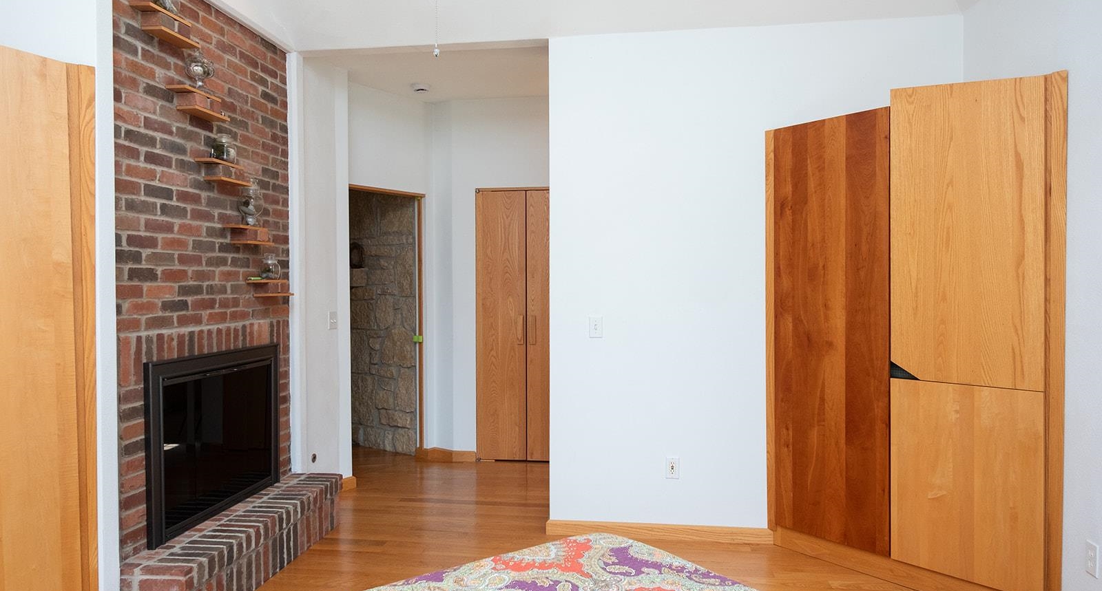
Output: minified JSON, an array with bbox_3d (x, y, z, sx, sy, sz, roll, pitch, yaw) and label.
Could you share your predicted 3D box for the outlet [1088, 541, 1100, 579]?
[{"bbox_3d":[1.891,0.922,2.570,0.008,0.114,0.070,0,1,8],"label":"outlet"}]

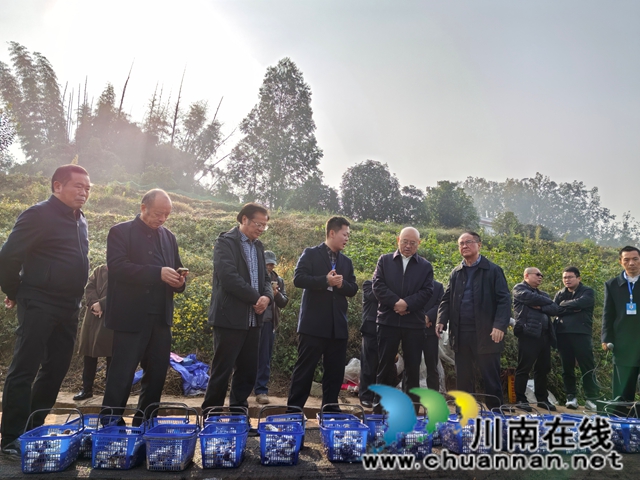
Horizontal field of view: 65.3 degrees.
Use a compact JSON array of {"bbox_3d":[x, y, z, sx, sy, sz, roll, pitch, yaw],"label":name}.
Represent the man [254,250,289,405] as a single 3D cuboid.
[{"bbox_3d":[-0.544,0.923,5.428,0.470,1.650,0.360,1,-13,2],"label":"man"}]

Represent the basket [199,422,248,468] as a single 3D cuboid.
[{"bbox_3d":[-0.510,1.102,2.671,0.238,0.164,0.347,2,-13,-5],"label":"basket"}]

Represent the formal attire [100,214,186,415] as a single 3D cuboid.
[{"bbox_3d":[-1.234,0.449,3.530,0.450,1.700,0.530,-7,-15,37],"label":"formal attire"}]

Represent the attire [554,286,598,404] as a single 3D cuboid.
[{"bbox_3d":[3.090,1.217,6.014,0.360,1.396,0.550,12,-17,-41],"label":"attire"}]

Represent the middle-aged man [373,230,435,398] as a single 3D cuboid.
[{"bbox_3d":[0.774,0.752,4.609,0.580,1.740,0.380,1,-12,4],"label":"middle-aged man"}]

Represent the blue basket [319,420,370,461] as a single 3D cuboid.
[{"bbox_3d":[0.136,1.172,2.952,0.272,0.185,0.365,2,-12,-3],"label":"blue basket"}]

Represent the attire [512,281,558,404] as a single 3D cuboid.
[{"bbox_3d":[2.586,1.222,5.990,0.540,1.460,0.380,9,-15,-31],"label":"attire"}]

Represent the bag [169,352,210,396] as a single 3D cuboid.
[{"bbox_3d":[-1.440,1.495,5.550,0.530,0.500,0.420,1,-13,0],"label":"bag"}]

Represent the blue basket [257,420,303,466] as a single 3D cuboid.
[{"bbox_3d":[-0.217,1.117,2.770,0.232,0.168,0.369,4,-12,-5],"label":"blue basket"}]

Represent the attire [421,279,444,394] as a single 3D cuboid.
[{"bbox_3d":[1.195,1.037,5.768,0.500,1.660,0.330,-1,-12,11],"label":"attire"}]

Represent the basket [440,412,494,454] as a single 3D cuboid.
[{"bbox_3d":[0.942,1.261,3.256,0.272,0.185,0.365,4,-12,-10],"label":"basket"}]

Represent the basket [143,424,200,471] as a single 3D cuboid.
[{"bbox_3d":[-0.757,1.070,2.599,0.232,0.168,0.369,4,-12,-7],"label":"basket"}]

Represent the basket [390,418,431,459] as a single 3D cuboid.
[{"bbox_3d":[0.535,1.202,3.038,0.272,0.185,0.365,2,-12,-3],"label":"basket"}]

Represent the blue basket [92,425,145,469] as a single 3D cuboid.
[{"bbox_3d":[-1.039,1.074,2.599,0.238,0.164,0.347,4,-13,-11],"label":"blue basket"}]

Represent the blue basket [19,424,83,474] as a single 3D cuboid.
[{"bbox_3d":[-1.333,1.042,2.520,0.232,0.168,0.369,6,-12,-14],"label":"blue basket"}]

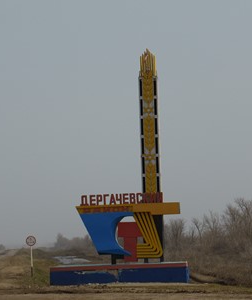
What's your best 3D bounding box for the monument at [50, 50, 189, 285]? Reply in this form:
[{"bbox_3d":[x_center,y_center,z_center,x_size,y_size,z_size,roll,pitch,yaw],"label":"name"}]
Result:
[{"bbox_3d":[-0.391,0.873,73.506,6.650,11.350,2.300,-2,-4,5],"label":"monument"}]

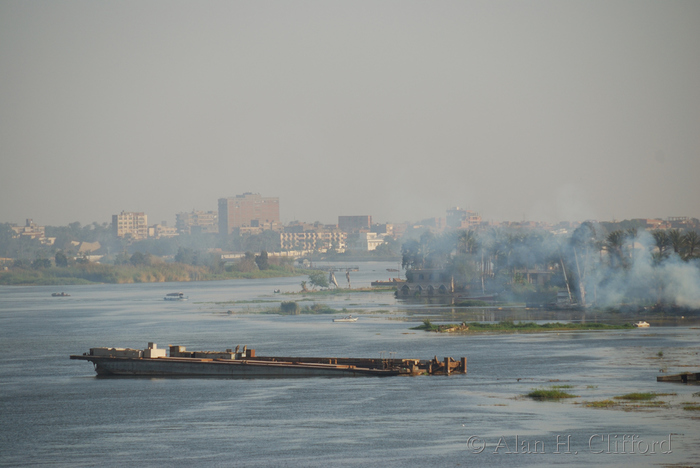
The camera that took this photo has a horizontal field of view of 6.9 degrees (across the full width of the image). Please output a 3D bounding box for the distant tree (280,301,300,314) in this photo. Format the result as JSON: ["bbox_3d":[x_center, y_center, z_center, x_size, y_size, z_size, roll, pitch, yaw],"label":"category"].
[{"bbox_3d":[-13.340,16.730,1320.000,4.520,3.170,4.200,0,0,0],"label":"distant tree"}]

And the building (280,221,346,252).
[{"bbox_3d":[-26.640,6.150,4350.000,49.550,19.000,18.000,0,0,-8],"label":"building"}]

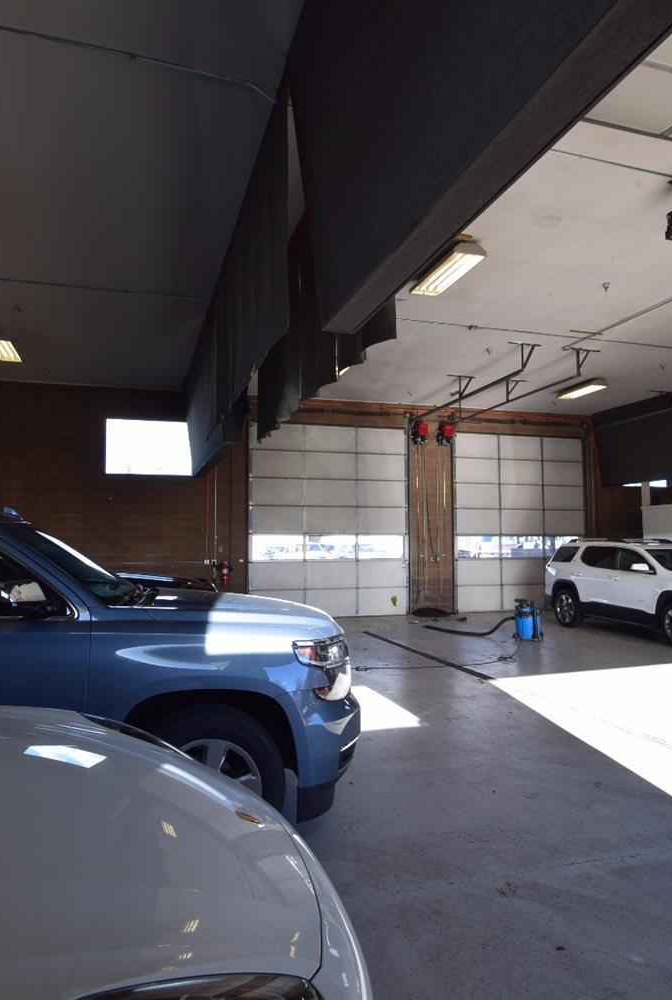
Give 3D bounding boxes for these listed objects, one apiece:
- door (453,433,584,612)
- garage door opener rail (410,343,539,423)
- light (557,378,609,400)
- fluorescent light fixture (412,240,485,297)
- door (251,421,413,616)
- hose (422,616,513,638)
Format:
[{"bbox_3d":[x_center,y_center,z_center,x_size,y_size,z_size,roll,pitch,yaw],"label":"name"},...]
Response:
[{"bbox_3d":[4.692,0.565,15.781,3.802,4.402,0.080,1,-4,-18],"label":"door"},{"bbox_3d":[2.509,-2.210,12.540,0.600,0.520,4.400,1,-4,-18],"label":"garage door opener rail"},{"bbox_3d":[5.315,-2.382,13.492,0.400,0.140,1.180,1,-4,-18],"label":"light"},{"bbox_3d":[1.310,-2.738,7.462,0.400,0.140,1.180,1,-4,-18],"label":"fluorescent light fixture"},{"bbox_3d":[-0.083,0.480,14.226,3.806,4.317,0.080,1,-4,-18],"label":"door"},{"bbox_3d":[2.295,2.278,11.562,0.382,0.400,2.231,2,-5,-38],"label":"hose"}]

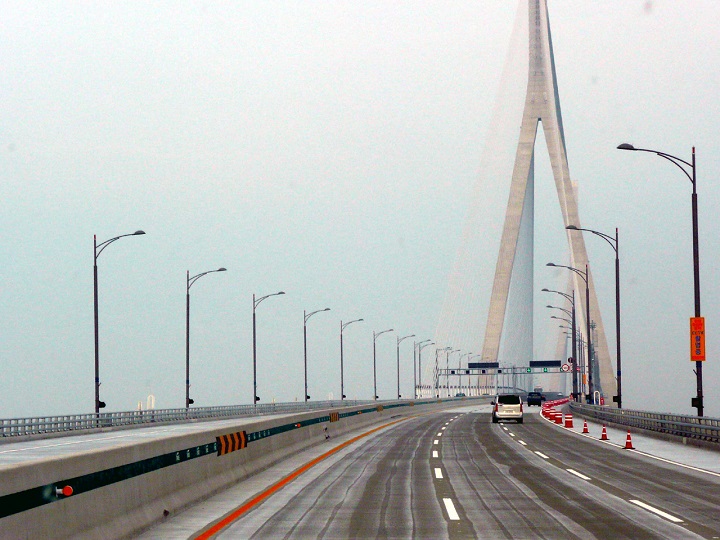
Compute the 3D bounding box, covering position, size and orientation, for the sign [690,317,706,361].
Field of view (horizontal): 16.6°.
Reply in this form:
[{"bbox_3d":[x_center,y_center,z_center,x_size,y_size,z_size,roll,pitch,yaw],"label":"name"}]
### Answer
[{"bbox_3d":[13.914,2.850,101.800,0.610,1.800,0.060,-1,-4,2],"label":"sign"}]

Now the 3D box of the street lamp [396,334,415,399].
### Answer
[{"bbox_3d":[8.291,17.605,436.237,3.200,12.100,0.400,-1,-4,6],"label":"street lamp"}]

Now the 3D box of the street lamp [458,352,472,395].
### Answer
[{"bbox_3d":[27.432,27.596,640.237,3.200,12.100,0.400,-1,-4,6],"label":"street lamp"}]

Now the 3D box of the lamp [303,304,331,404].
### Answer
[{"bbox_3d":[-5.007,10.613,296.843,3.250,11.800,0.400,-1,-3,5],"label":"lamp"}]

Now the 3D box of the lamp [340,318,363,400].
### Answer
[{"bbox_3d":[-0.937,12.770,340.829,3.250,11.800,0.400,-1,-3,5],"label":"lamp"}]

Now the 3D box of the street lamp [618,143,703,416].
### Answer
[{"bbox_3d":[12.469,0.879,102.438,3.200,12.100,0.400,-1,-4,2],"label":"street lamp"}]

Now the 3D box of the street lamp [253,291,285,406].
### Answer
[{"bbox_3d":[-8.997,8.179,247.162,3.250,11.800,0.400,-1,-3,4],"label":"street lamp"}]

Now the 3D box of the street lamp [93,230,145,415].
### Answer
[{"bbox_3d":[-14.737,3.670,152.817,3.200,12.100,0.400,-1,-4,3],"label":"street lamp"}]

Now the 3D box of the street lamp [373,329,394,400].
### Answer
[{"bbox_3d":[3.909,15.432,390.822,3.250,11.800,0.400,-1,-3,6],"label":"street lamp"}]

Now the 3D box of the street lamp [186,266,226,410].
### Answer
[{"bbox_3d":[-12.183,5.787,197.063,3.250,11.800,0.400,-1,-3,4],"label":"street lamp"}]

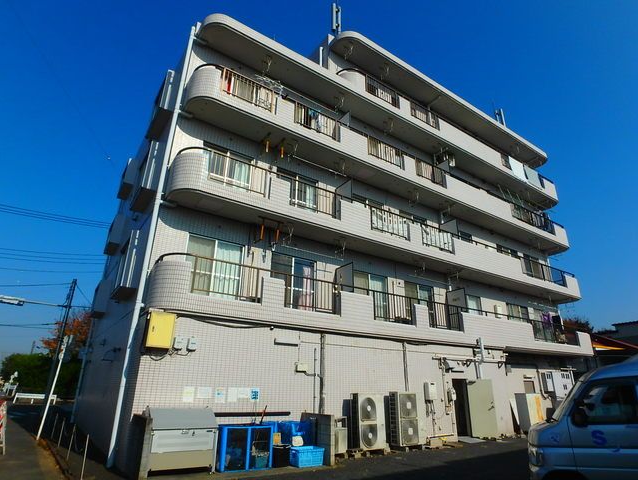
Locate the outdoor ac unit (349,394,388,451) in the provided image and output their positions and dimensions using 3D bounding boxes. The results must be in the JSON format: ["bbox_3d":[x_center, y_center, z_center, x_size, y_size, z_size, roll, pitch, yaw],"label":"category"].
[{"bbox_3d":[1.280,4.667,10.054,0.880,1.305,0.320,15,-25,-31],"label":"outdoor ac unit"}]

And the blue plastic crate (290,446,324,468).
[{"bbox_3d":[-0.262,4.559,8.184,0.645,0.320,0.460,15,-25,-31],"label":"blue plastic crate"}]

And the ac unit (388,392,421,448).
[{"bbox_3d":[2.467,4.952,10.808,0.930,1.335,0.370,15,-25,-31],"label":"ac unit"}]

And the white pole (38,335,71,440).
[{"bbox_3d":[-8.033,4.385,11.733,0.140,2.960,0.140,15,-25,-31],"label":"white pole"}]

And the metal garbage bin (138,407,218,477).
[{"bbox_3d":[-2.611,3.716,7.262,1.190,1.070,0.780,15,-25,-31],"label":"metal garbage bin"}]

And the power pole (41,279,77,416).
[{"bbox_3d":[-13.866,5.548,20.773,0.320,7.072,0.320,15,-25,-31],"label":"power pole"}]

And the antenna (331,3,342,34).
[{"bbox_3d":[0.747,-9.792,17.216,0.500,1.850,0.250,7,-22,-15],"label":"antenna"}]

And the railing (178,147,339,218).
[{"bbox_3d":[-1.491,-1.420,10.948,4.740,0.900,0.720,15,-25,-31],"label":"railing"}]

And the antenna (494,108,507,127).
[{"bbox_3d":[10.915,-7.134,23.165,0.570,1.550,0.340,15,-25,-31],"label":"antenna"}]

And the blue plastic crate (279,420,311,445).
[{"bbox_3d":[-0.529,4.203,8.444,0.720,0.480,0.430,15,-25,-31],"label":"blue plastic crate"}]

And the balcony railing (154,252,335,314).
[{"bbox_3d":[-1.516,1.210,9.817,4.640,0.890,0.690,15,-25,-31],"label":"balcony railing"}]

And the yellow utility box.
[{"bbox_3d":[-3.302,1.898,8.072,0.485,0.700,0.200,15,-25,-31],"label":"yellow utility box"}]

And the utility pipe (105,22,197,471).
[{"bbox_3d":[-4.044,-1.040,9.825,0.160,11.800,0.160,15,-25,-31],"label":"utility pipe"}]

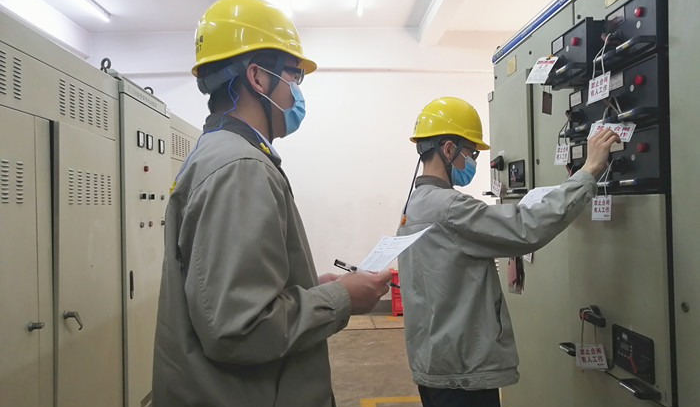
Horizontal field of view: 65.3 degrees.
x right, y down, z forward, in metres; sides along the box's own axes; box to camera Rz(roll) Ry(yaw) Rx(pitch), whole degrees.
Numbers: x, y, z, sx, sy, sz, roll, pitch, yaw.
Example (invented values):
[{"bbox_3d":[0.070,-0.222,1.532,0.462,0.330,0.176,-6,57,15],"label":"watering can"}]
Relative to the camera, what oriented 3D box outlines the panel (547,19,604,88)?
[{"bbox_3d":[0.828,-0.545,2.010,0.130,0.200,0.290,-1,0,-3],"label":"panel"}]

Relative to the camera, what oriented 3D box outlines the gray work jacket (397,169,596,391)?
[{"bbox_3d":[0.455,0.250,1.890,0.600,0.720,0.520,-1,0,-18],"label":"gray work jacket"}]

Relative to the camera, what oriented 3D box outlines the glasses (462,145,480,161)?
[{"bbox_3d":[0.385,-0.180,1.904,0.135,0.045,0.145,11,-1,-4],"label":"glasses"}]

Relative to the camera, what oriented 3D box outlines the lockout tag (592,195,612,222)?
[{"bbox_3d":[0.819,0.016,1.770,0.004,0.080,0.100,-1,0,-10],"label":"lockout tag"}]

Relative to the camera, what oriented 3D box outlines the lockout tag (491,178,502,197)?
[{"bbox_3d":[0.772,-0.079,2.870,0.004,0.078,0.100,-1,9,-10],"label":"lockout tag"}]

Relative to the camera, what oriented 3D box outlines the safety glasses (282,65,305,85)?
[{"bbox_3d":[-0.170,-0.296,1.257,0.135,0.045,0.145,-1,0,-20],"label":"safety glasses"}]

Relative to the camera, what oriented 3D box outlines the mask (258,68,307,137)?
[{"bbox_3d":[-0.156,-0.234,1.262,0.115,0.135,0.150,-1,0,-20],"label":"mask"}]

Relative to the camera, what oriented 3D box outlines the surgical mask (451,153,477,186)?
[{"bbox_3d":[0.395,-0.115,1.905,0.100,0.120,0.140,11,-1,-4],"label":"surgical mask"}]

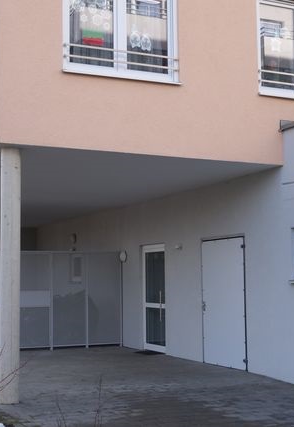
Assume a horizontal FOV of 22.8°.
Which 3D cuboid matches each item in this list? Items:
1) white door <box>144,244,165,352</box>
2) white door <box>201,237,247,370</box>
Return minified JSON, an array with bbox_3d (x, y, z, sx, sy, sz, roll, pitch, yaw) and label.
[{"bbox_3d":[0.204,1.701,14.652,0.090,2.105,1.116,2,-6,-24],"label":"white door"},{"bbox_3d":[1.304,1.465,12.123,0.070,2.137,1.402,2,-6,-24],"label":"white door"}]

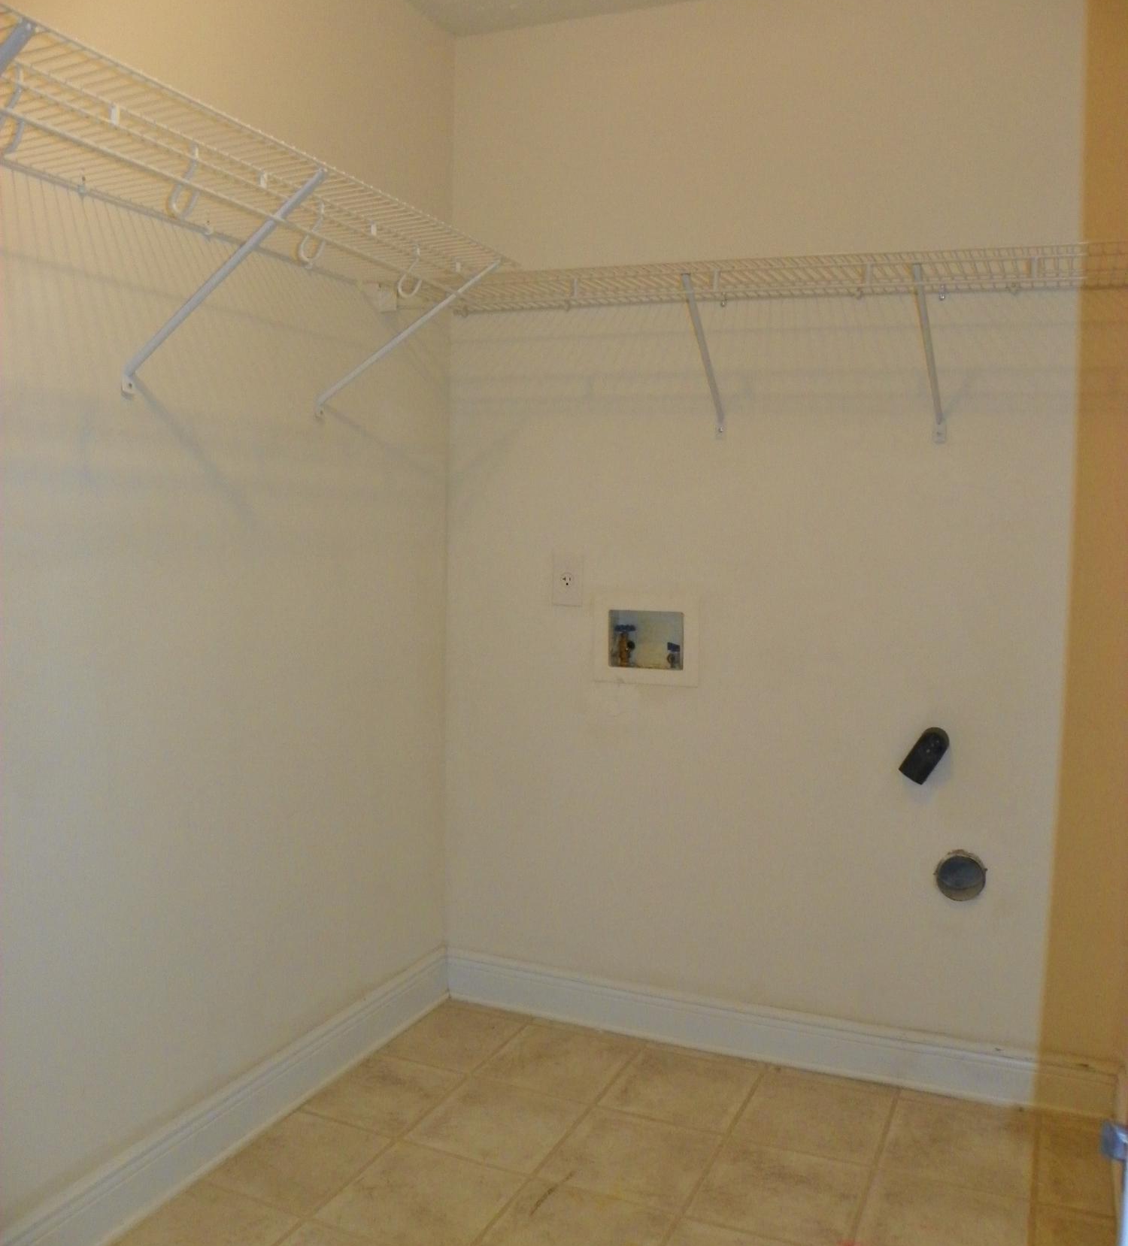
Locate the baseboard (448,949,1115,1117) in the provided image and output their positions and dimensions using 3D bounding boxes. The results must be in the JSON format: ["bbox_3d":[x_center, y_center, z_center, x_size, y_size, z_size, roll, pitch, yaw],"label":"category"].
[{"bbox_3d":[0.420,0.933,2.605,1.560,0.141,0.016,3,6,23],"label":"baseboard"}]

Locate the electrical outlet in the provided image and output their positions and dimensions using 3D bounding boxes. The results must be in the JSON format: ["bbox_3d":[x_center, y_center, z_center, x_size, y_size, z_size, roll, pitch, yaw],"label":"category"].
[{"bbox_3d":[0.009,-0.103,2.680,0.073,0.117,0.010,3,6,23],"label":"electrical outlet"}]

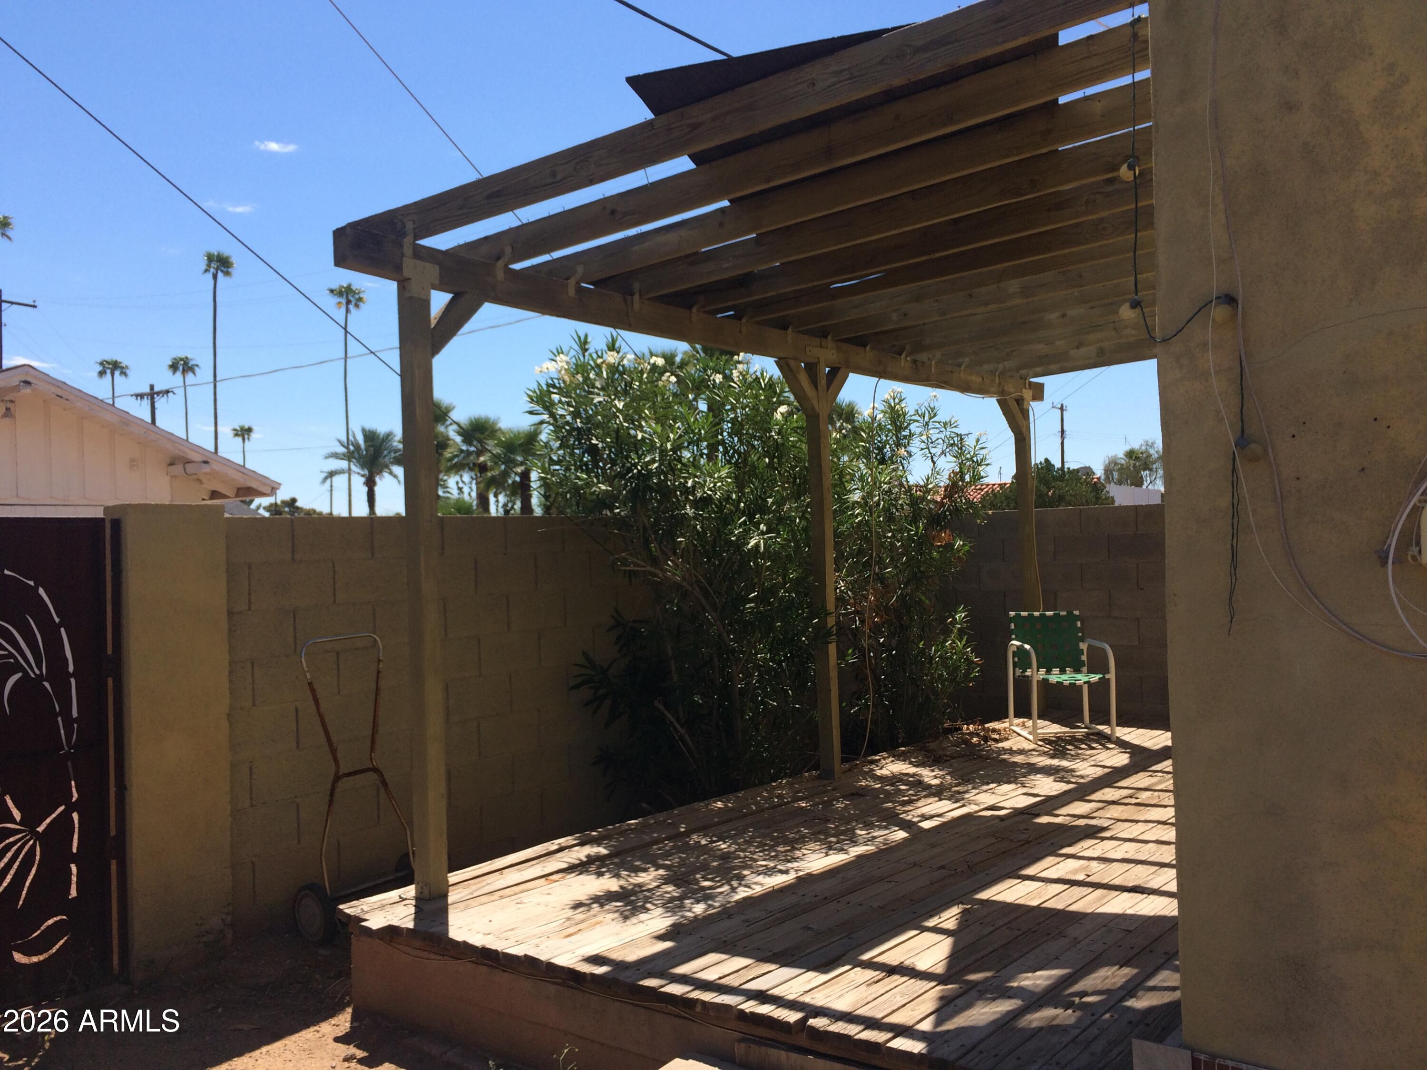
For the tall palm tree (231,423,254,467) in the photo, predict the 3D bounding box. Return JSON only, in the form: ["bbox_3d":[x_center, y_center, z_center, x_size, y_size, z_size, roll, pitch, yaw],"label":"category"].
[{"bbox_3d":[-50.899,-4.305,129.965,2.546,15.522,2.546,-1,0,0],"label":"tall palm tree"}]

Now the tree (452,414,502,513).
[{"bbox_3d":[-10.903,-1.743,54.983,2.616,7.647,2.616,-1,0,0],"label":"tree"}]

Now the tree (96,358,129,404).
[{"bbox_3d":[-49.030,-5.613,97.960,2.833,17.752,2.833,-1,0,0],"label":"tree"}]

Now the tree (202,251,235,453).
[{"bbox_3d":[-35.267,-8.783,85.948,2.406,23.265,2.406,-1,0,0],"label":"tree"}]

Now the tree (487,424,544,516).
[{"bbox_3d":[-8.798,-1.470,53.984,2.568,6.983,2.568,-1,0,0],"label":"tree"}]

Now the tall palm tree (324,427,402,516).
[{"bbox_3d":[-17.162,-1.568,59.983,4.476,7.666,4.476,-1,0,0],"label":"tall palm tree"}]

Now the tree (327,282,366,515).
[{"bbox_3d":[-25.166,-7.480,82.955,2.709,20.110,2.709,-1,0,0],"label":"tree"}]

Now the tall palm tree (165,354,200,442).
[{"bbox_3d":[-43.225,-5.825,97.960,2.742,17.875,2.742,-1,0,0],"label":"tall palm tree"}]

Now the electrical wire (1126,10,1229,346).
[{"bbox_3d":[1.002,-0.759,2.570,0.220,0.710,0.080,-2,0,38],"label":"electrical wire"}]

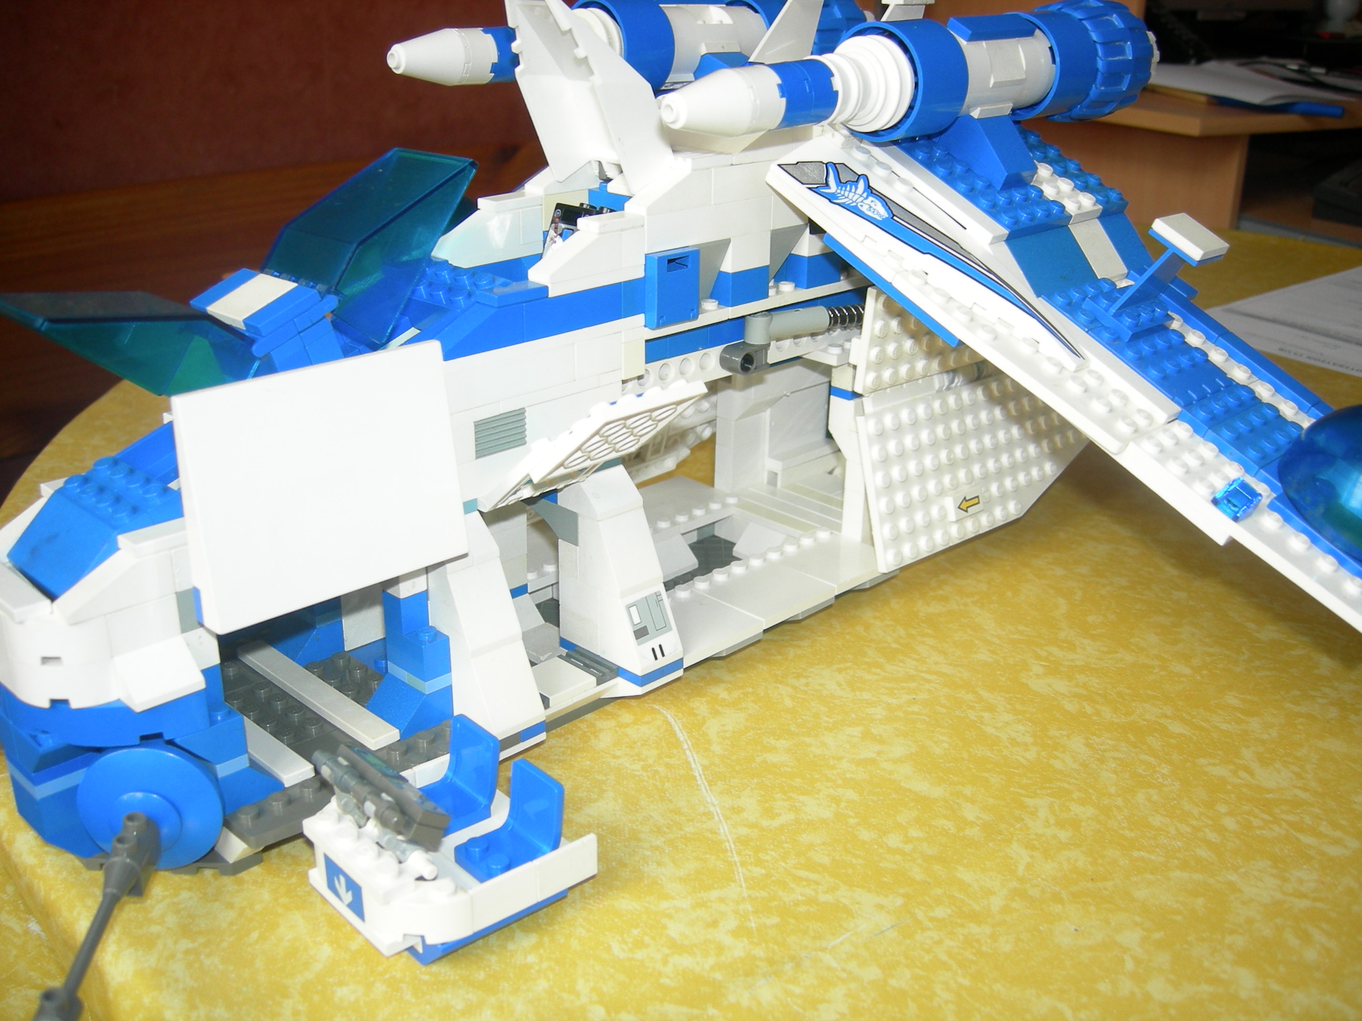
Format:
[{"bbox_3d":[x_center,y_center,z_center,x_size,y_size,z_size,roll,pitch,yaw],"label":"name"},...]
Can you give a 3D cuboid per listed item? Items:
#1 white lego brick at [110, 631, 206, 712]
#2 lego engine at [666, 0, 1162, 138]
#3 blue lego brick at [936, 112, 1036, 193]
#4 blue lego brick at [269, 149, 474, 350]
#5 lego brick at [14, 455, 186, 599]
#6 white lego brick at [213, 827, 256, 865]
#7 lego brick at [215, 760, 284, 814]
[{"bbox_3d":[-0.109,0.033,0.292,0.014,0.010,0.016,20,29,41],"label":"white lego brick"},{"bbox_3d":[0.067,-0.112,0.367,0.035,0.035,0.203,19,29,40],"label":"lego engine"},{"bbox_3d":[0.088,-0.103,0.397,0.016,0.013,0.024,-22,57,-41],"label":"blue lego brick"},{"bbox_3d":[-0.073,-0.066,0.326,0.032,0.049,0.018,20,-10,40],"label":"blue lego brick"},{"bbox_3d":[-0.125,0.003,0.300,0.032,0.011,0.033,20,46,41],"label":"lego brick"},{"bbox_3d":[-0.100,0.074,0.320,0.010,0.006,0.009,20,28,40],"label":"white lego brick"},{"bbox_3d":[-0.099,0.058,0.314,0.015,0.010,0.016,20,29,41],"label":"lego brick"}]

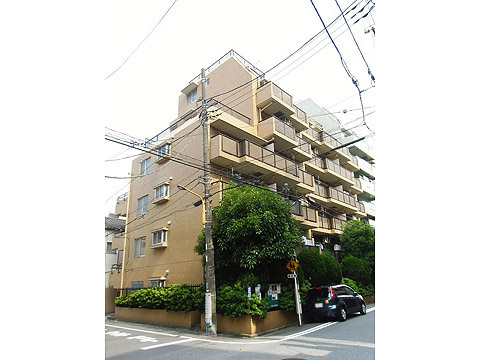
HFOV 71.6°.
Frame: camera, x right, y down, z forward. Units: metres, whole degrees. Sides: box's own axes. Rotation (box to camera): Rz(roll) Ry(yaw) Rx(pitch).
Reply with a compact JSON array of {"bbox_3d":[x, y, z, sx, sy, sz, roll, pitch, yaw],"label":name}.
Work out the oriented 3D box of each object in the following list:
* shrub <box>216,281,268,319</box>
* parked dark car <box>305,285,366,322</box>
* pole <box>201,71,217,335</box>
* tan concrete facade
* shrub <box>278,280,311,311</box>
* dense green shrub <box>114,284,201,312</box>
[{"bbox_3d":[0.074,4.832,13.467,2.100,1.400,1.150,-17,-23,37],"label":"shrub"},{"bbox_3d":[4.894,6.084,16.724,1.690,1.535,4.020,-16,-23,37],"label":"parked dark car"},{"bbox_3d":[-1.512,0.215,15.087,0.400,12.449,0.400,-3,-18,0],"label":"pole"},{"bbox_3d":[2.584,1.756,28.283,11.100,17.200,22.500,-17,-23,37],"label":"tan concrete facade"},{"bbox_3d":[2.543,5.434,15.759,0.900,1.250,1.600,-17,-23,38],"label":"shrub"},{"bbox_3d":[-4.281,6.187,17.348,7.000,1.250,1.000,-19,-24,41],"label":"dense green shrub"}]

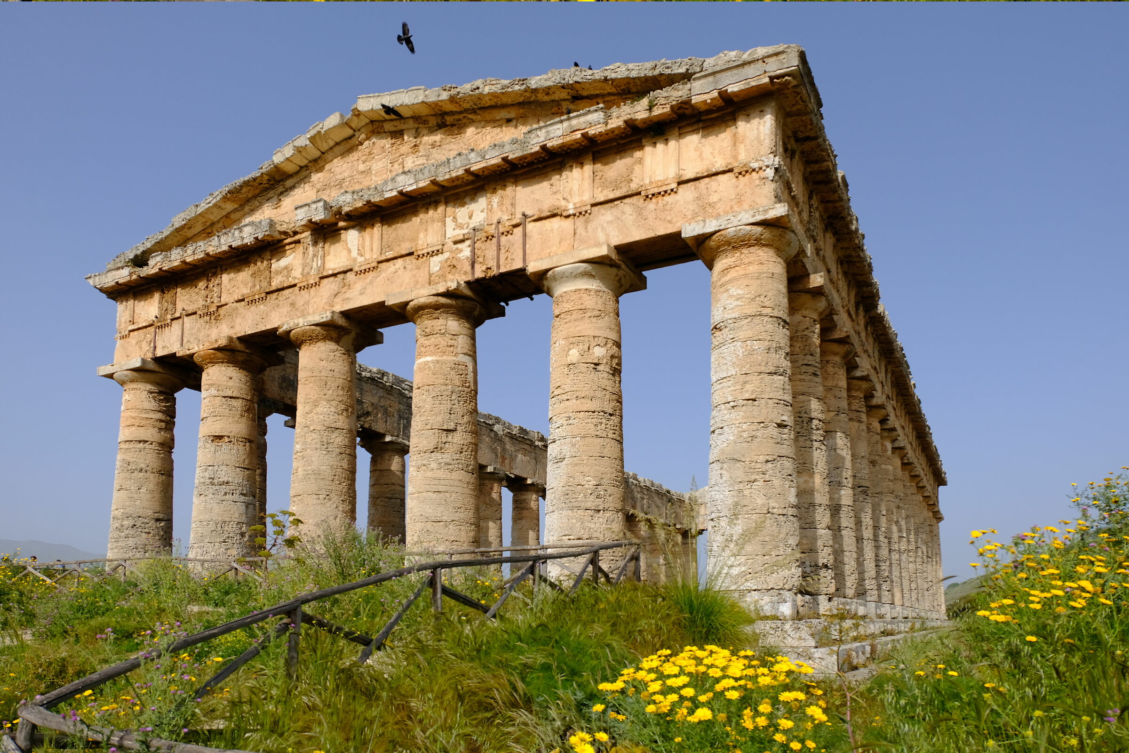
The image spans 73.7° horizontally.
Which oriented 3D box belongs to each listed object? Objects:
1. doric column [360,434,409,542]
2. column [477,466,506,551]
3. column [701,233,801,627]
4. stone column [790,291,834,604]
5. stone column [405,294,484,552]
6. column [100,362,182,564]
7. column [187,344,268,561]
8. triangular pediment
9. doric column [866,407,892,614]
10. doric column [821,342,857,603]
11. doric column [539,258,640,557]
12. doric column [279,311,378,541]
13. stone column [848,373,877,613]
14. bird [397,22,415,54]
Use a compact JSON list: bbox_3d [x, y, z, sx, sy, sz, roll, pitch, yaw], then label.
[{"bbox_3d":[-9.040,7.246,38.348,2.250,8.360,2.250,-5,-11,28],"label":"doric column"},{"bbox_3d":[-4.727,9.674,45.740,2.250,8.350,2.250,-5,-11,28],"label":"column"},{"bbox_3d":[4.153,0.642,16.600,2.100,8.400,2.100,-7,-15,27],"label":"column"},{"bbox_3d":[6.254,1.555,20.100,2.100,8.400,2.100,-7,-15,27],"label":"stone column"},{"bbox_3d":[-3.536,2.017,22.100,2.250,8.900,2.250,0,-9,0],"label":"stone column"},{"bbox_3d":[-15.282,3.877,27.422,2.250,8.770,2.250,-5,-11,28],"label":"column"},{"bbox_3d":[-11.027,2.769,24.600,2.100,8.400,2.100,-7,-15,27],"label":"column"},{"bbox_3d":[-5.881,-6.312,22.843,24.600,3.800,1.900,-7,-15,27],"label":"triangular pediment"},{"bbox_3d":[12.603,5.338,31.400,2.100,8.400,2.100,-7,-15,27],"label":"doric column"},{"bbox_3d":[8.586,3.097,25.163,2.250,8.840,2.250,-5,-11,28],"label":"doric column"},{"bbox_3d":[0.531,1.020,18.500,2.100,8.400,2.100,0,-13,0],"label":"doric column"},{"bbox_3d":[-7.138,2.173,22.600,2.100,8.400,2.100,-7,-15,27],"label":"doric column"},{"bbox_3d":[10.502,4.125,27.700,2.100,8.400,2.100,-7,-15,27],"label":"stone column"},{"bbox_3d":[-3.769,-8.046,17.918,0.360,0.130,0.680,-15,-50,1],"label":"bird"}]

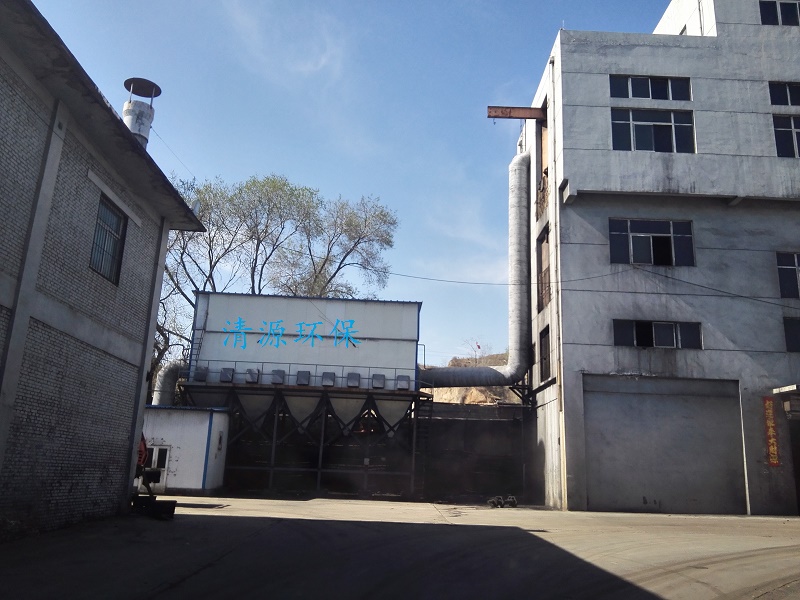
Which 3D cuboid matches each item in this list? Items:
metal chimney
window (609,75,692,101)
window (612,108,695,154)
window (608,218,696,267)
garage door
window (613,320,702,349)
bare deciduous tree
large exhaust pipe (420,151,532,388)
[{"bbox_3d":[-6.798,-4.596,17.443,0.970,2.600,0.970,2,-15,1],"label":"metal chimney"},{"bbox_3d":[11.069,-9.331,29.656,3.586,1.190,0.180,2,-15,1],"label":"window"},{"bbox_3d":[10.979,-7.304,29.108,3.584,2.061,0.180,2,-15,1],"label":"window"},{"bbox_3d":[10.813,-2.443,28.875,3.585,2.073,0.180,2,-15,1],"label":"window"},{"bbox_3d":[10.503,5.716,26.693,6.283,5.277,0.200,2,-15,1],"label":"garage door"},{"bbox_3d":[10.680,1.457,27.822,3.669,1.137,0.180,2,-15,1],"label":"window"},{"bbox_3d":[-8.211,1.393,42.144,15.785,20.234,11.000,2,-15,1],"label":"bare deciduous tree"},{"bbox_3d":[4.078,-1.886,35.602,5.850,13.100,1.500,2,-15,1],"label":"large exhaust pipe"}]

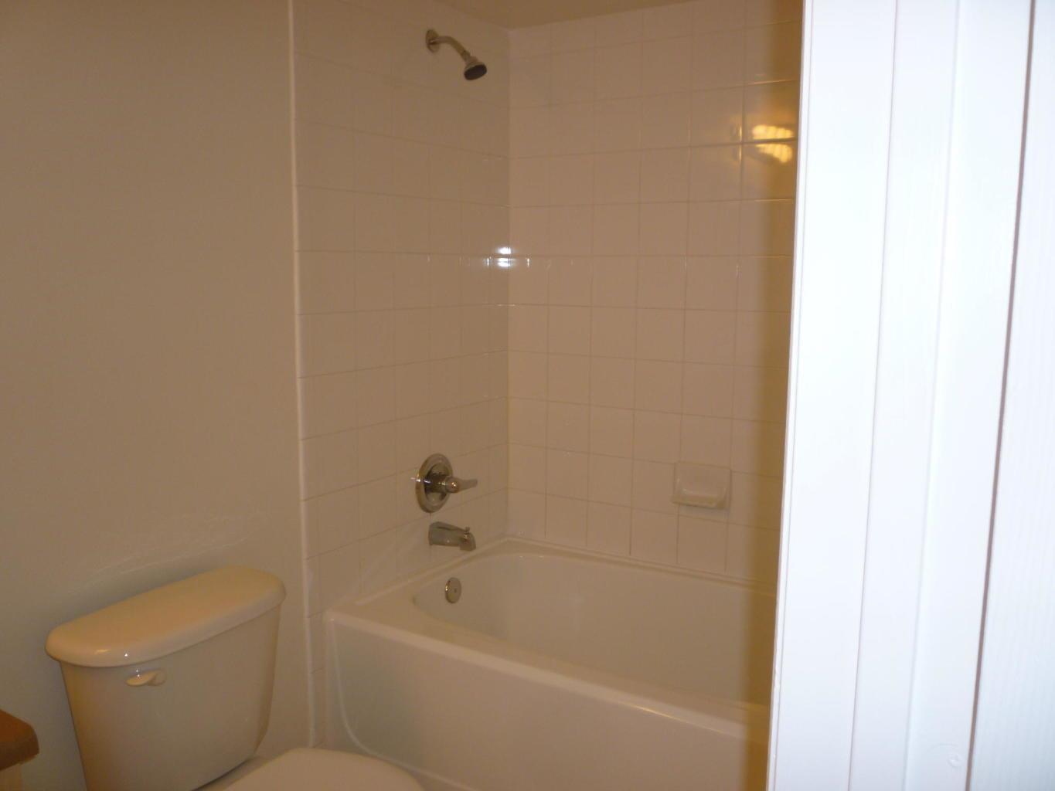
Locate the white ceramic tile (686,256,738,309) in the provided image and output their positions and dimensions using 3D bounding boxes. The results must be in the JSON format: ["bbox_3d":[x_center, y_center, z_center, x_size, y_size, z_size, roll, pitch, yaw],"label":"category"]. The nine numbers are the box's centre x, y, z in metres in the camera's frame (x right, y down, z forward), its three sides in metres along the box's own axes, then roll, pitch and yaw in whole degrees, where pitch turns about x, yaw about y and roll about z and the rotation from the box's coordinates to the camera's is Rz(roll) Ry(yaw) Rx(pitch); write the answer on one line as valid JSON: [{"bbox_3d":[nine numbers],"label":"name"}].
[{"bbox_3d":[0.527,-0.320,2.531,0.152,0.152,0.009,5,9,32],"label":"white ceramic tile"}]

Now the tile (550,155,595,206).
[{"bbox_3d":[0.138,-0.660,2.720,0.152,0.152,0.009,6,10,32],"label":"tile"}]

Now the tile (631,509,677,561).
[{"bbox_3d":[0.390,0.428,2.712,0.152,0.152,0.008,5,9,32],"label":"tile"}]

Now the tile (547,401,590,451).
[{"bbox_3d":[0.133,0.099,2.812,0.151,0.151,0.010,6,10,32],"label":"tile"}]

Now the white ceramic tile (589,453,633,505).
[{"bbox_3d":[0.260,0.263,2.756,0.149,0.149,0.010,6,10,32],"label":"white ceramic tile"}]

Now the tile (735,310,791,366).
[{"bbox_3d":[0.654,-0.155,2.457,0.151,0.151,0.010,5,9,32],"label":"tile"}]

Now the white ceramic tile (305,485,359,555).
[{"bbox_3d":[-0.503,0.326,2.295,0.009,0.152,0.183,6,10,32],"label":"white ceramic tile"}]

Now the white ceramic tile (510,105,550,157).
[{"bbox_3d":[0.010,-0.825,2.783,0.151,0.152,0.008,5,9,32],"label":"white ceramic tile"}]

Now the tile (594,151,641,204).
[{"bbox_3d":[0.268,-0.646,2.634,0.151,0.151,0.010,5,9,32],"label":"tile"}]

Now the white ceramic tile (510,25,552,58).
[{"bbox_3d":[0.012,-1.100,2.754,0.152,0.087,0.009,5,9,32],"label":"white ceramic tile"}]

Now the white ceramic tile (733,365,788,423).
[{"bbox_3d":[0.654,-0.003,2.487,0.152,0.152,0.008,5,9,32],"label":"white ceramic tile"}]

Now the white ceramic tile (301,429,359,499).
[{"bbox_3d":[-0.502,0.174,2.273,0.009,0.152,0.183,6,10,32],"label":"white ceramic tile"}]

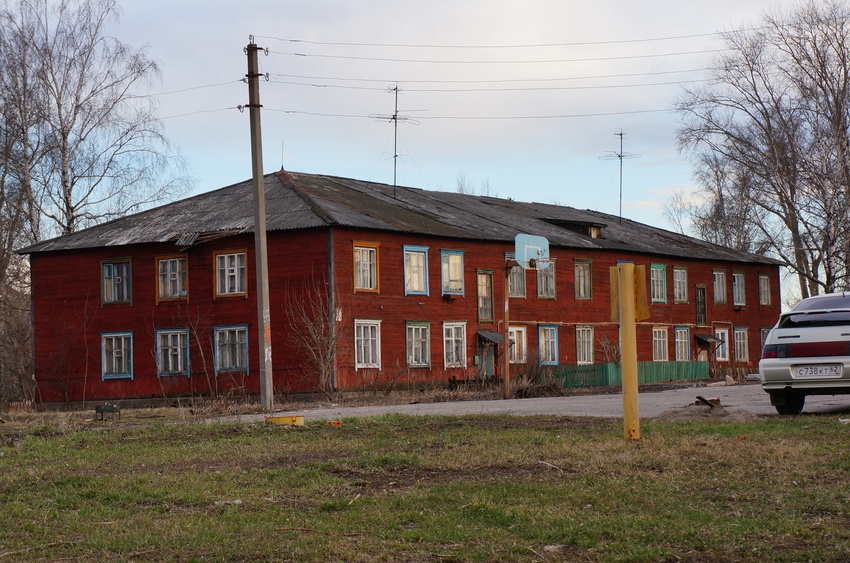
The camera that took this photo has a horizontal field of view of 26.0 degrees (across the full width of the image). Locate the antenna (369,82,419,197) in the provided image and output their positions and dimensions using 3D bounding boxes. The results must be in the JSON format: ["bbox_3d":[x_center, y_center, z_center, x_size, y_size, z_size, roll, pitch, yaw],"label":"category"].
[{"bbox_3d":[-1.274,-5.818,75.520,1.850,4.750,1.100,0,-3,-20],"label":"antenna"}]

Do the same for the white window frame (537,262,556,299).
[{"bbox_3d":[4.929,-0.133,73.873,0.130,1.750,1.570,-4,-3,33],"label":"white window frame"}]

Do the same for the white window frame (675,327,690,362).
[{"bbox_3d":[12.010,2.914,85.554,0.140,1.620,1.548,-4,-4,33],"label":"white window frame"}]

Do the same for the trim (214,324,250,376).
[{"bbox_3d":[-6.802,2.436,64.561,1.540,1.770,0.130,-4,-3,33],"label":"trim"}]

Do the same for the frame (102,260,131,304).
[{"bbox_3d":[-11.379,0.041,67.901,1.533,1.766,0.140,-4,-4,33],"label":"frame"}]

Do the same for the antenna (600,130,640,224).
[{"bbox_3d":[9.754,-5.217,91.694,1.850,4.710,1.100,-2,-3,16],"label":"antenna"}]

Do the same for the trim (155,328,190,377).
[{"bbox_3d":[-9.043,2.587,65.992,1.550,1.740,0.130,-4,-3,33],"label":"trim"}]

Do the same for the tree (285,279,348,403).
[{"bbox_3d":[-3.533,1.871,59.300,2.100,3.940,2.000,-2,-3,0],"label":"tree"}]

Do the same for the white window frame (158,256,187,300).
[{"bbox_3d":[-9.248,-0.110,67.447,1.300,1.580,0.150,-3,-3,33],"label":"white window frame"}]

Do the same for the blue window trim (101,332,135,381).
[{"bbox_3d":[-11.334,2.757,67.785,1.600,1.787,0.140,-4,-4,33],"label":"blue window trim"}]

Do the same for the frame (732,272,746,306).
[{"bbox_3d":[15.715,0.400,91.837,0.150,1.680,1.420,-3,-3,33],"label":"frame"}]

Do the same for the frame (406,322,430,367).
[{"bbox_3d":[-0.211,2.314,66.819,0.140,1.698,1.523,-4,-4,33],"label":"frame"}]

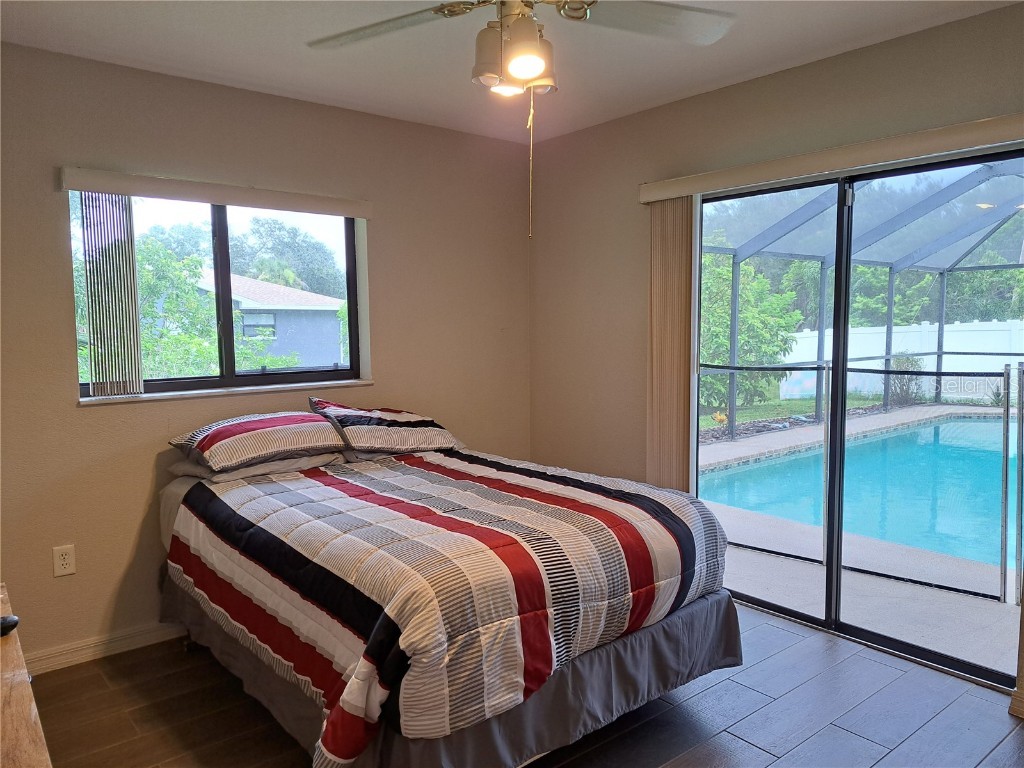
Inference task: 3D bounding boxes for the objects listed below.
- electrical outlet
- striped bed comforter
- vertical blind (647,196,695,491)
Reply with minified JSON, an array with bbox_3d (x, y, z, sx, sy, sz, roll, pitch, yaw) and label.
[{"bbox_3d":[-1.791,0.708,2.841,0.072,0.117,0.008,-5,7,-40],"label":"electrical outlet"},{"bbox_3d":[-0.338,0.602,2.638,1.430,0.435,1.790,-5,7,-40],"label":"striped bed comforter"},{"bbox_3d":[0.790,0.051,3.563,0.100,1.935,0.215,-5,7,-40],"label":"vertical blind"}]

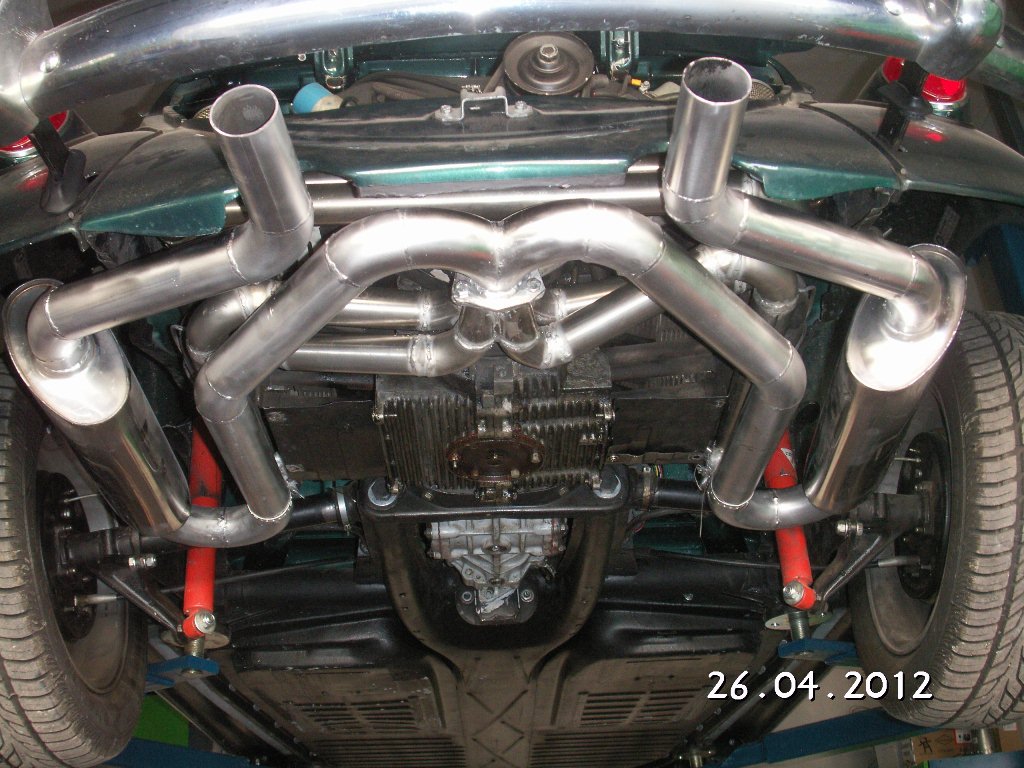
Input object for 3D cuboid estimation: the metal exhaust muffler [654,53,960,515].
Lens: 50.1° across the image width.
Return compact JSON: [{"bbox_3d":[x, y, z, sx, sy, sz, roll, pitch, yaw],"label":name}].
[{"bbox_3d":[0.349,-0.066,1.252,0.395,0.229,0.735,-2,-28,-1],"label":"metal exhaust muffler"}]

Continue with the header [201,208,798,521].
[{"bbox_3d":[-0.015,-0.014,1.304,0.676,0.170,0.570,-2,-28,-1],"label":"header"}]

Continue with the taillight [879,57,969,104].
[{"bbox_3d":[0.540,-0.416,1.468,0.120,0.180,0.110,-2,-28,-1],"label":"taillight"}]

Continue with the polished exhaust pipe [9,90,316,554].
[{"bbox_3d":[-0.396,-0.038,1.252,0.407,0.225,0.730,-2,-28,-1],"label":"polished exhaust pipe"}]

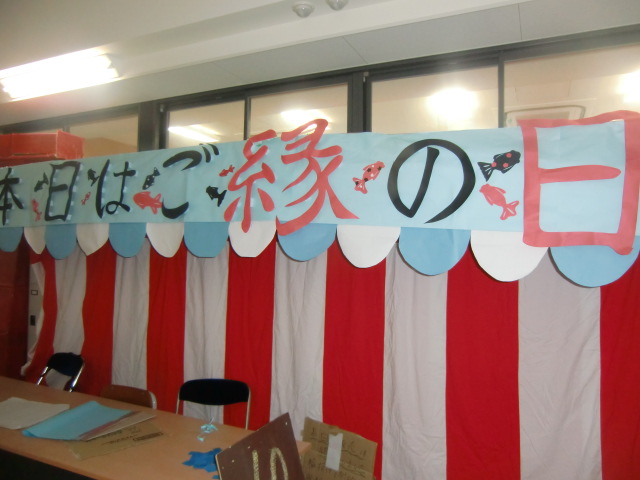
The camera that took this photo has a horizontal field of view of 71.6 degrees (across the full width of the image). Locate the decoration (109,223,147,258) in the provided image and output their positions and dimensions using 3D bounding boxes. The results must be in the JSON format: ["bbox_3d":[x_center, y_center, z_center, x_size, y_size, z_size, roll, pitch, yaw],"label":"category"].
[{"bbox_3d":[-1.502,0.000,3.453,0.400,0.257,0.010,0,-3,24],"label":"decoration"}]

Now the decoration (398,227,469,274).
[{"bbox_3d":[0.640,0.063,2.505,0.399,0.268,0.010,0,-3,24],"label":"decoration"}]

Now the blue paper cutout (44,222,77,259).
[{"bbox_3d":[-2.203,0.008,3.763,0.400,0.297,0.010,0,-3,24],"label":"blue paper cutout"}]

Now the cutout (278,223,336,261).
[{"bbox_3d":[-0.085,0.014,2.827,0.400,0.239,0.010,0,-3,24],"label":"cutout"}]

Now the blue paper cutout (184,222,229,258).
[{"bbox_3d":[-0.809,0.007,3.147,0.385,0.248,0.010,0,-3,24],"label":"blue paper cutout"}]

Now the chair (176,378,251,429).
[{"bbox_3d":[-0.653,1.198,2.415,0.450,0.760,0.470,1,-2,4],"label":"chair"}]

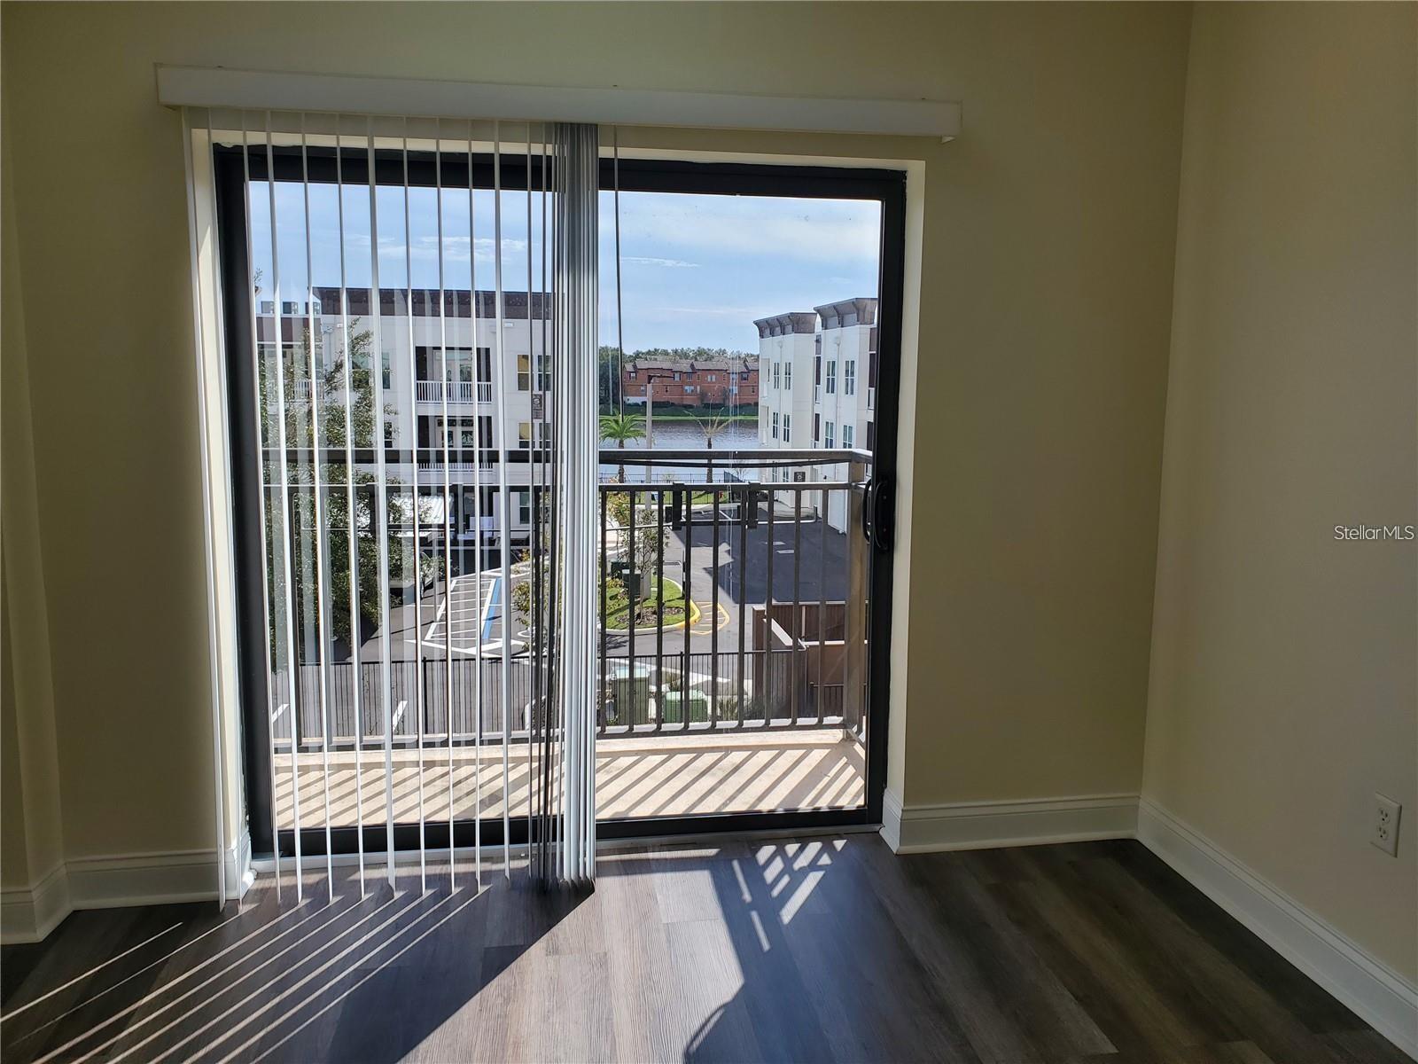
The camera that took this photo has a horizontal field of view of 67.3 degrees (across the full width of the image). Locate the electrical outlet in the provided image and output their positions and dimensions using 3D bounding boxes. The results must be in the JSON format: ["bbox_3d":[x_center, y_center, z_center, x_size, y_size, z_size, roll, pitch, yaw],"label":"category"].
[{"bbox_3d":[1.484,0.642,2.338,0.007,0.119,0.074,-1,8,-8],"label":"electrical outlet"}]

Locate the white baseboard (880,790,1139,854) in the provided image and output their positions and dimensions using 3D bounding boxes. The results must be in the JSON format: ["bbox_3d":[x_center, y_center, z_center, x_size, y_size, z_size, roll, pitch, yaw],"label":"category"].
[{"bbox_3d":[0.942,0.882,3.347,0.790,0.150,0.200,-1,8,-8],"label":"white baseboard"}]

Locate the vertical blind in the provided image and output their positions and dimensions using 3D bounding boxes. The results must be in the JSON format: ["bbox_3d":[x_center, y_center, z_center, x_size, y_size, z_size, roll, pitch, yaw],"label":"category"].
[{"bbox_3d":[-0.788,-0.025,2.778,1.013,2.050,0.100,-1,8,-8],"label":"vertical blind"}]

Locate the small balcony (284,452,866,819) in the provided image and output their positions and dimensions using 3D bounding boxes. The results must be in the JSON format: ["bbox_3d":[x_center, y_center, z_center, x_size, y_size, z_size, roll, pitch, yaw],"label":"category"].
[{"bbox_3d":[-0.518,0.326,3.851,2.430,1.215,1.110,-1,8,-8],"label":"small balcony"}]

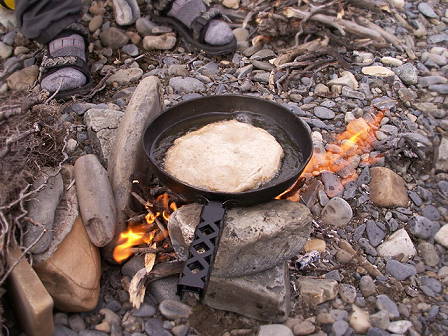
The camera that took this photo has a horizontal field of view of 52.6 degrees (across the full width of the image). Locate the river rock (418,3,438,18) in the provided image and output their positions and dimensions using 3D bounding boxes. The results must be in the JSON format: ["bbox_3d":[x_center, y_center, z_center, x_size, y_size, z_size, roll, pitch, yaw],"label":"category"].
[{"bbox_3d":[0.680,-0.524,1.508,0.062,0.045,0.070,10,40,12],"label":"river rock"}]

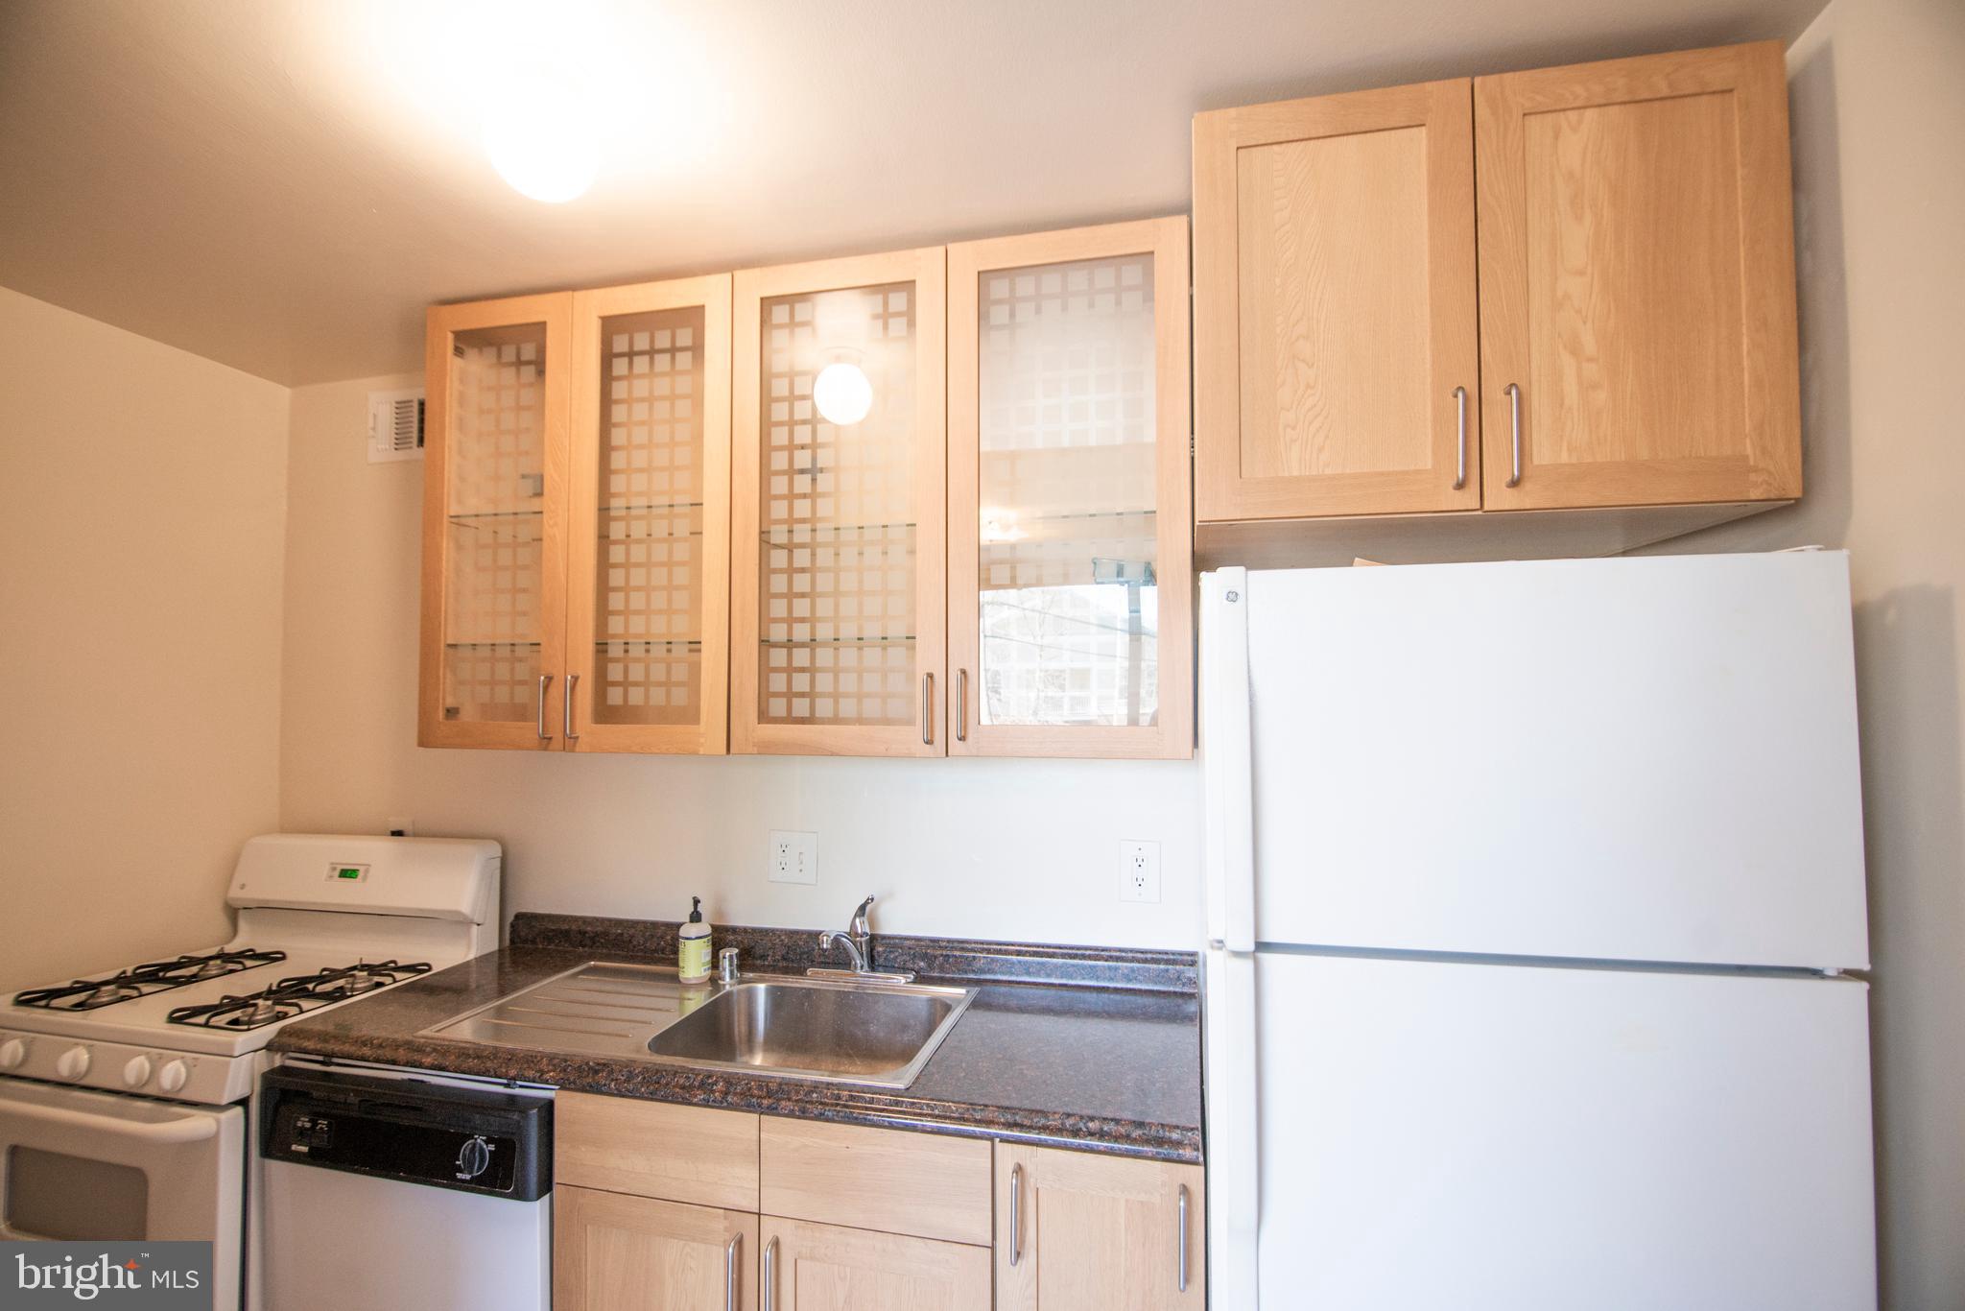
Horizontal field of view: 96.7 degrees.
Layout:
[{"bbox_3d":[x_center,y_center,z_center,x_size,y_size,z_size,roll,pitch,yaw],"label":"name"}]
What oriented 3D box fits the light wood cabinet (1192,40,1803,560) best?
[{"bbox_3d":[0.760,-0.501,1.521,0.759,0.617,0.617,-1,-2,13],"label":"light wood cabinet"}]

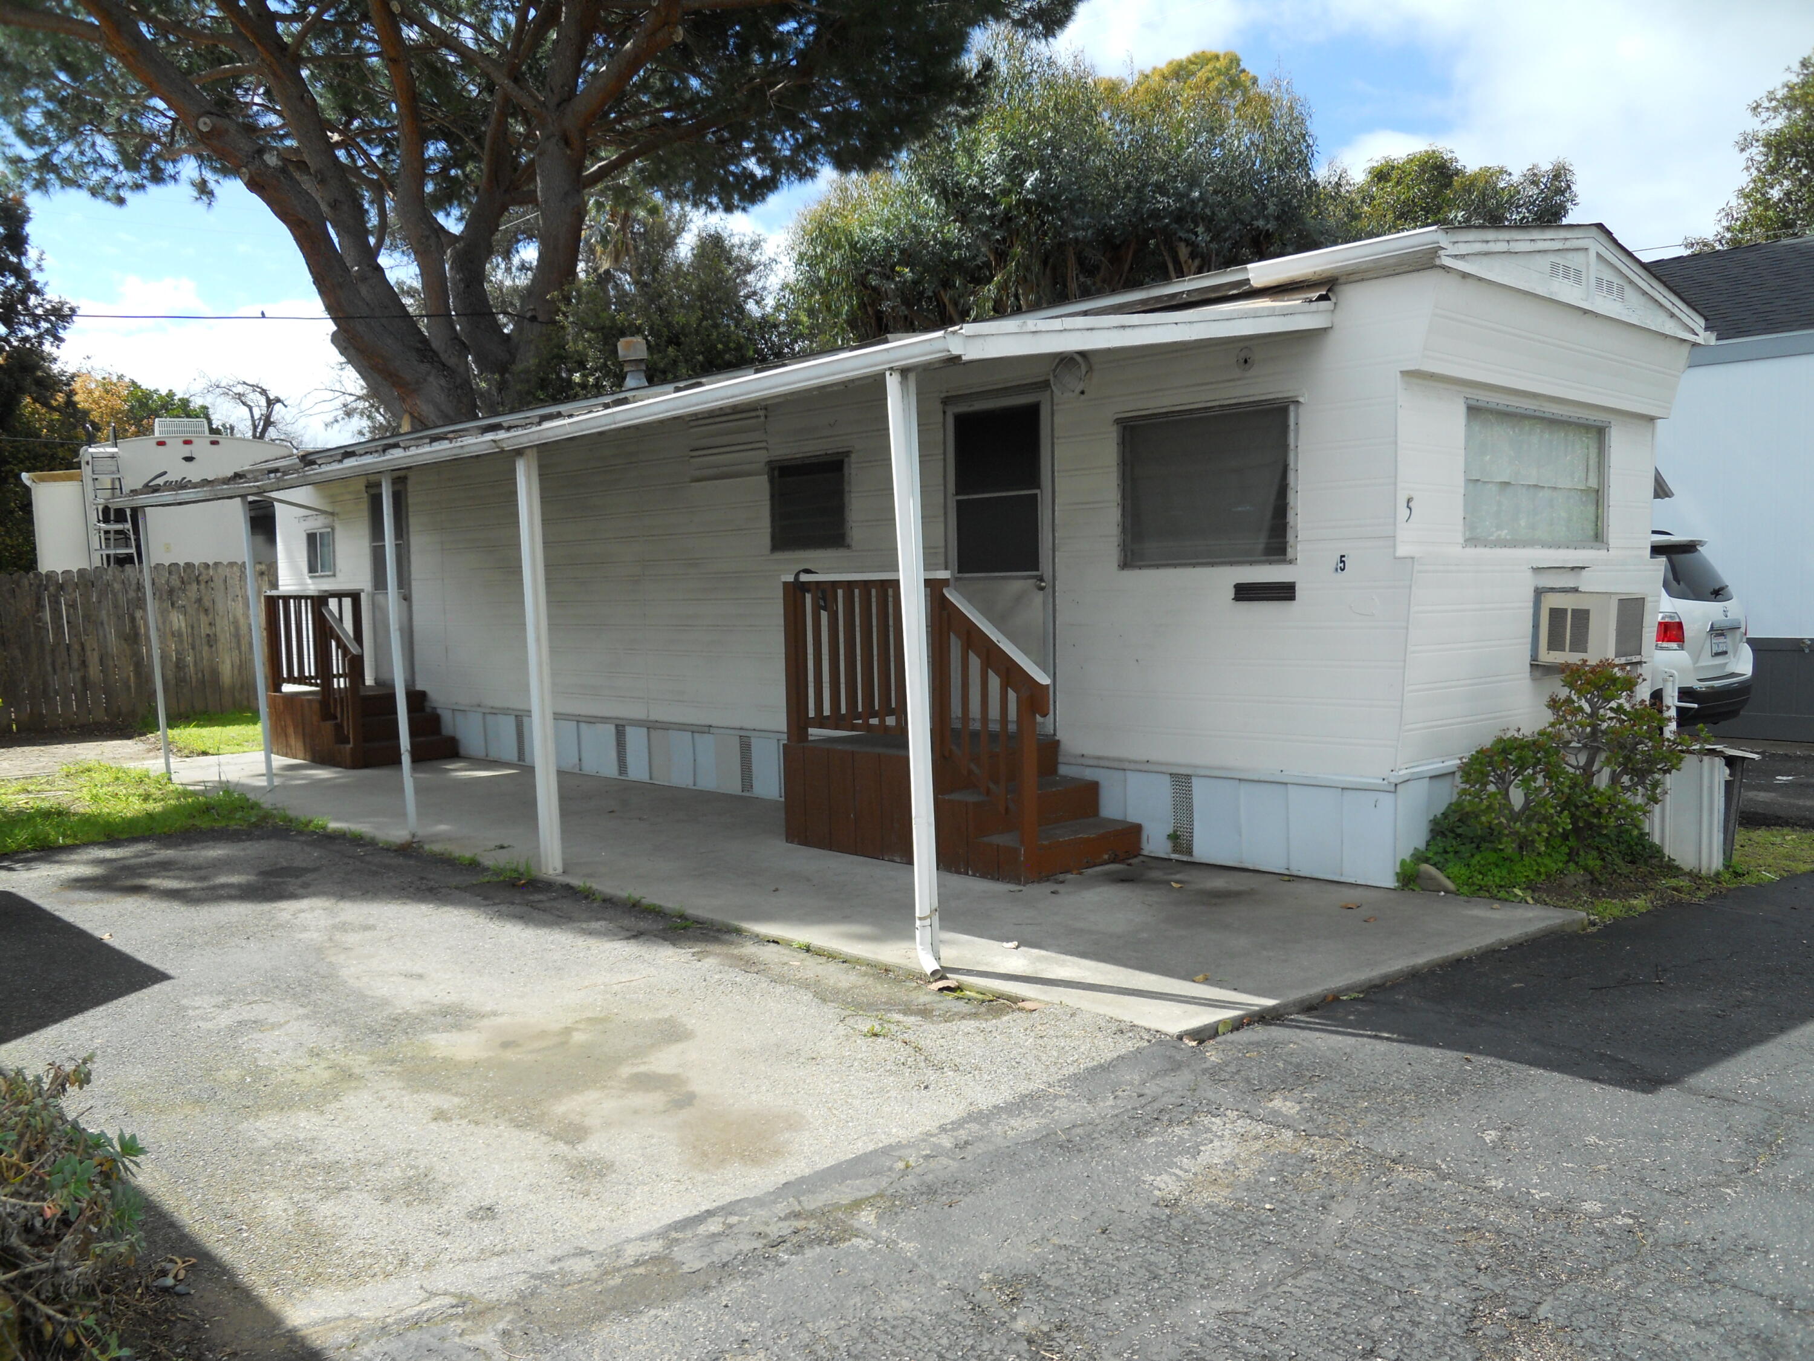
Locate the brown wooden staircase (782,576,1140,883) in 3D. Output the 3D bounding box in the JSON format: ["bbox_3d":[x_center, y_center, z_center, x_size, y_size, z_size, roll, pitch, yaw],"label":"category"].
[{"bbox_3d":[0.315,0.168,8.025,1.043,1.523,1.890,-4,5,-44],"label":"brown wooden staircase"}]

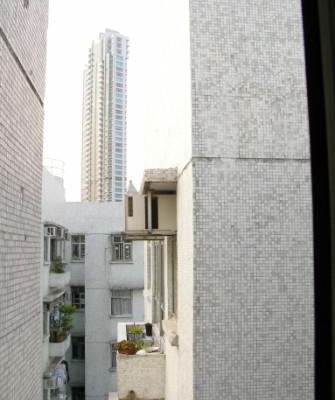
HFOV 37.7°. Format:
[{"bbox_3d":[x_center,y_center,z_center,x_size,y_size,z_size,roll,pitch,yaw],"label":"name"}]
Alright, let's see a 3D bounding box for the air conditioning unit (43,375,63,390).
[{"bbox_3d":[-4.145,6.503,17.436,0.500,0.410,0.500,1,-6,-5],"label":"air conditioning unit"}]

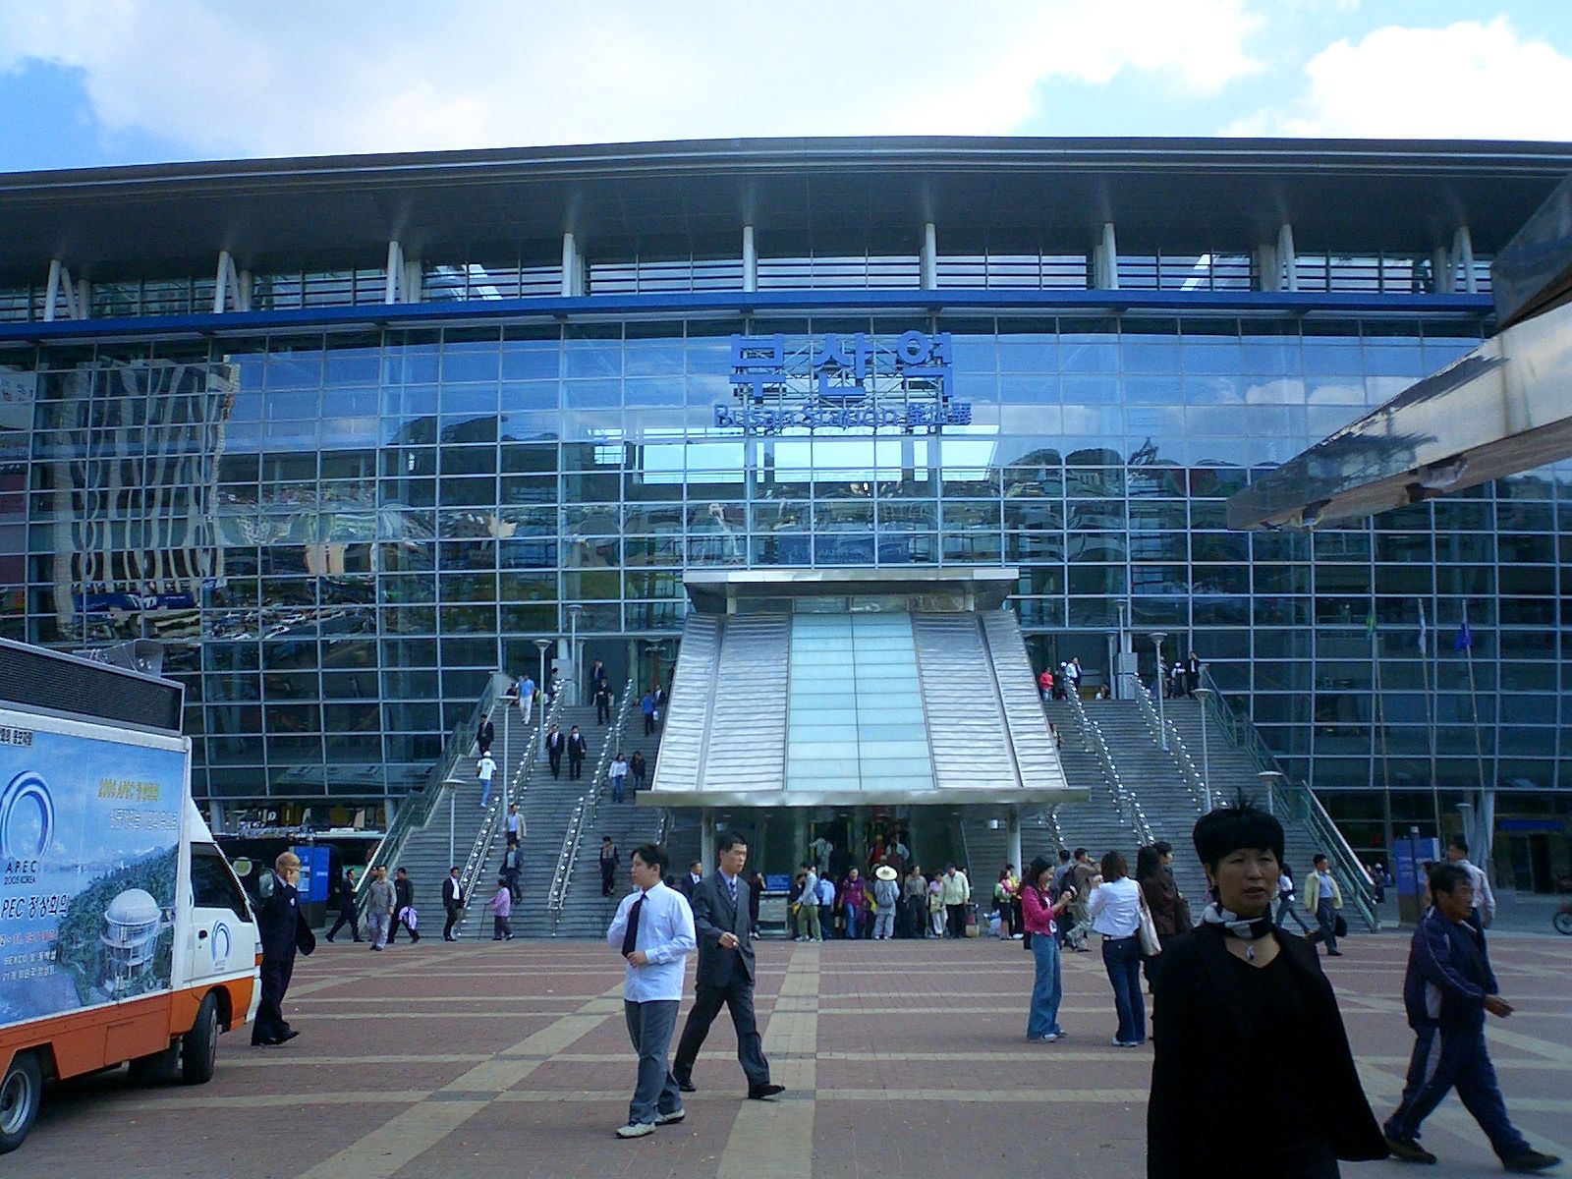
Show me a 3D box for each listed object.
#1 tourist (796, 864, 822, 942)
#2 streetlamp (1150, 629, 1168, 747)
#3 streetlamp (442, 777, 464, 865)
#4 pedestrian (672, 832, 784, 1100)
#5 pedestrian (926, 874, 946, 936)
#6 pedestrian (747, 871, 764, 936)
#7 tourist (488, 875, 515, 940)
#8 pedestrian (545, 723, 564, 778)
[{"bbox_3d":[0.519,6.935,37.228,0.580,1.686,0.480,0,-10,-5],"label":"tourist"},{"bbox_3d":[11.863,3.200,53.257,0.550,3.752,0.550,-1,-10,1],"label":"streetlamp"},{"bbox_3d":[-8.016,6.490,40.521,0.560,3.810,0.560,-1,-10,1],"label":"streetlamp"},{"bbox_3d":[-0.389,2.541,11.335,0.720,1.760,0.520,-8,-12,38],"label":"pedestrian"},{"bbox_3d":[3.445,7.207,38.381,0.500,1.462,0.360,-2,-10,6],"label":"pedestrian"},{"bbox_3d":[-0.736,7.366,39.229,0.400,1.550,0.460,-8,-12,38],"label":"pedestrian"},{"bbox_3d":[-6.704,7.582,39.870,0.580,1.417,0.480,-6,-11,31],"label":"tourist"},{"bbox_3d":[-7.036,4.936,51.288,0.520,1.702,0.380,-1,-10,1],"label":"pedestrian"}]

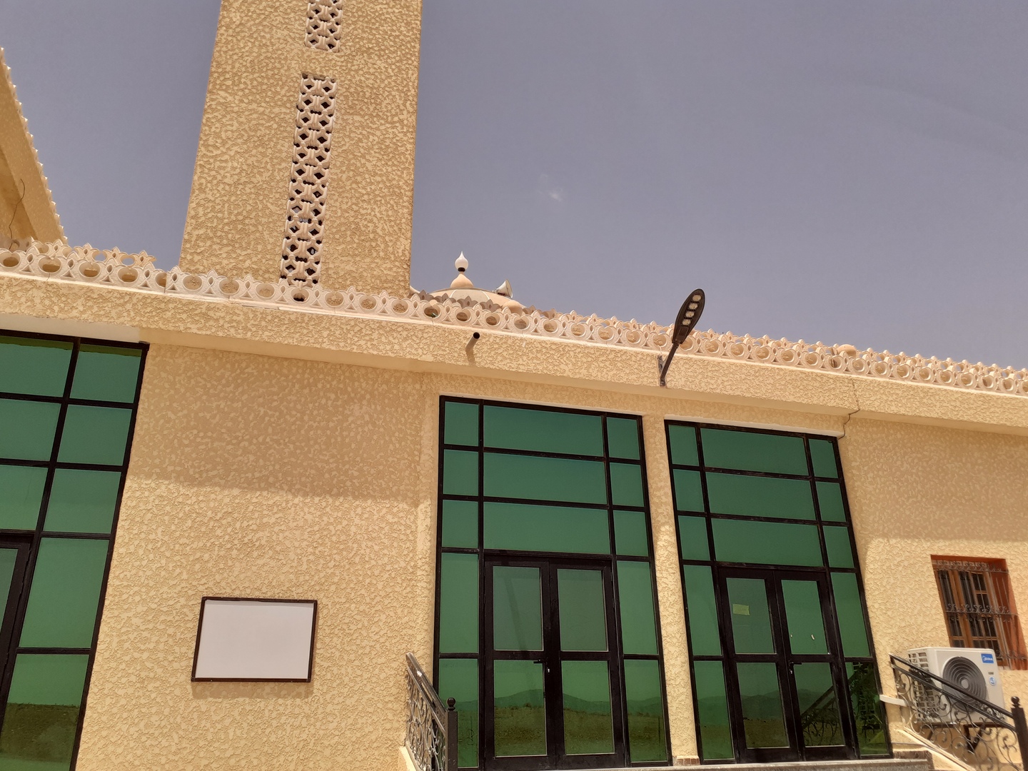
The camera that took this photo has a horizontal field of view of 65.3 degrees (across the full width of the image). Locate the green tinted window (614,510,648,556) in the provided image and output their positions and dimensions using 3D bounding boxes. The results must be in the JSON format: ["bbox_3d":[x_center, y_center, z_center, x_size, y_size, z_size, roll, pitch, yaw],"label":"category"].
[{"bbox_3d":[1.300,1.646,8.916,0.396,0.504,0.050,6,-24,-17],"label":"green tinted window"}]

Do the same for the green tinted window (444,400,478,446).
[{"bbox_3d":[-0.568,0.425,8.782,0.390,0.494,0.050,6,-24,-17],"label":"green tinted window"}]

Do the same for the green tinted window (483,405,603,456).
[{"bbox_3d":[0.353,0.533,9.282,1.458,0.503,0.050,6,-25,-16],"label":"green tinted window"}]

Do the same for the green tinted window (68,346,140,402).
[{"bbox_3d":[-4.252,-0.121,8.382,0.592,0.618,0.050,6,-24,-16],"label":"green tinted window"}]

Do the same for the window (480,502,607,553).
[{"bbox_3d":[0.386,1.628,9.104,1.509,0.523,0.050,6,-24,-16],"label":"window"}]

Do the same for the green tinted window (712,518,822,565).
[{"bbox_3d":[3.144,1.941,9.898,1.528,0.513,0.050,6,-24,-16],"label":"green tinted window"}]

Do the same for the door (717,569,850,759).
[{"bbox_3d":[3.178,3.219,9.368,1.551,2.125,0.080,6,-24,-16],"label":"door"}]

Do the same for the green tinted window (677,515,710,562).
[{"bbox_3d":[2.164,1.834,9.614,0.369,0.514,0.050,6,-24,-16],"label":"green tinted window"}]

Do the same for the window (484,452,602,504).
[{"bbox_3d":[0.359,1.032,8.848,1.440,0.492,0.050,6,-24,-17],"label":"window"}]

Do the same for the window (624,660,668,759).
[{"bbox_3d":[1.367,3.382,8.362,0.398,0.980,0.050,6,-25,-16],"label":"window"}]

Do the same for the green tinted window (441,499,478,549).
[{"bbox_3d":[-0.567,1.478,8.548,0.391,0.506,0.050,6,-25,-16],"label":"green tinted window"}]

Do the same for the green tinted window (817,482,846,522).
[{"bbox_3d":[3.996,1.464,10.111,0.363,0.500,0.050,6,-25,-16],"label":"green tinted window"}]

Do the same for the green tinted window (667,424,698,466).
[{"bbox_3d":[2.031,0.719,9.576,0.359,0.499,0.050,6,-24,-17],"label":"green tinted window"}]

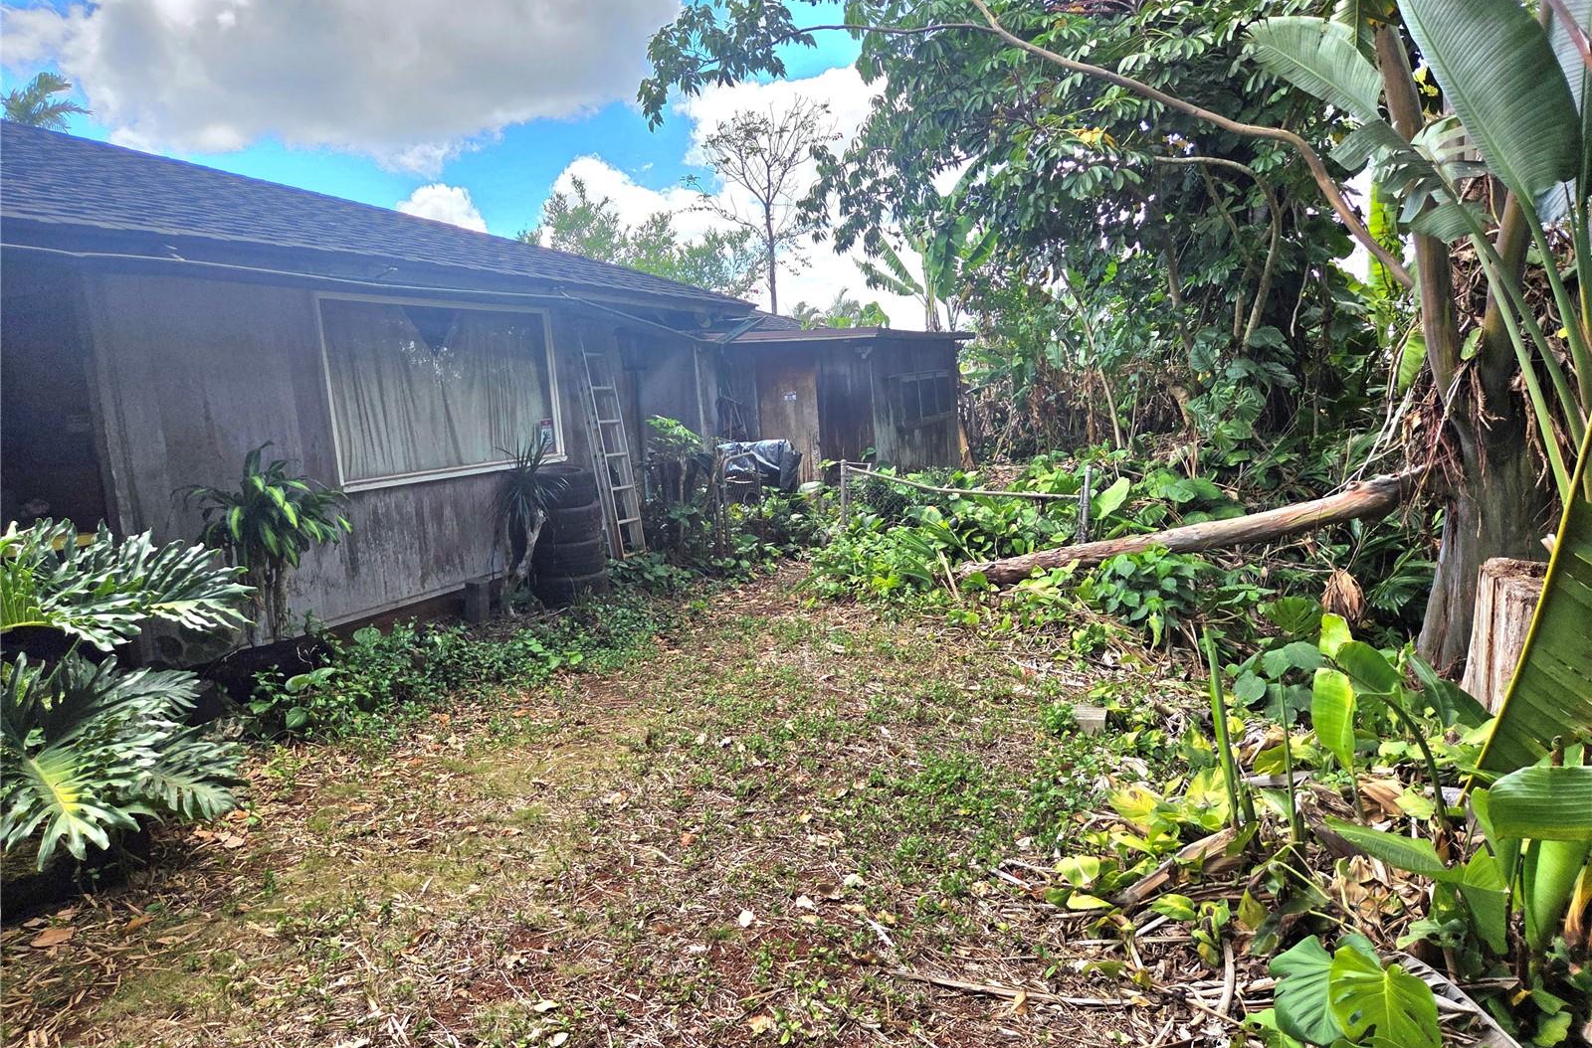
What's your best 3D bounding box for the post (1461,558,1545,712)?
[{"bbox_3d":[2.828,0.465,4.178,0.420,0.601,0.420,0,9,34],"label":"post"}]

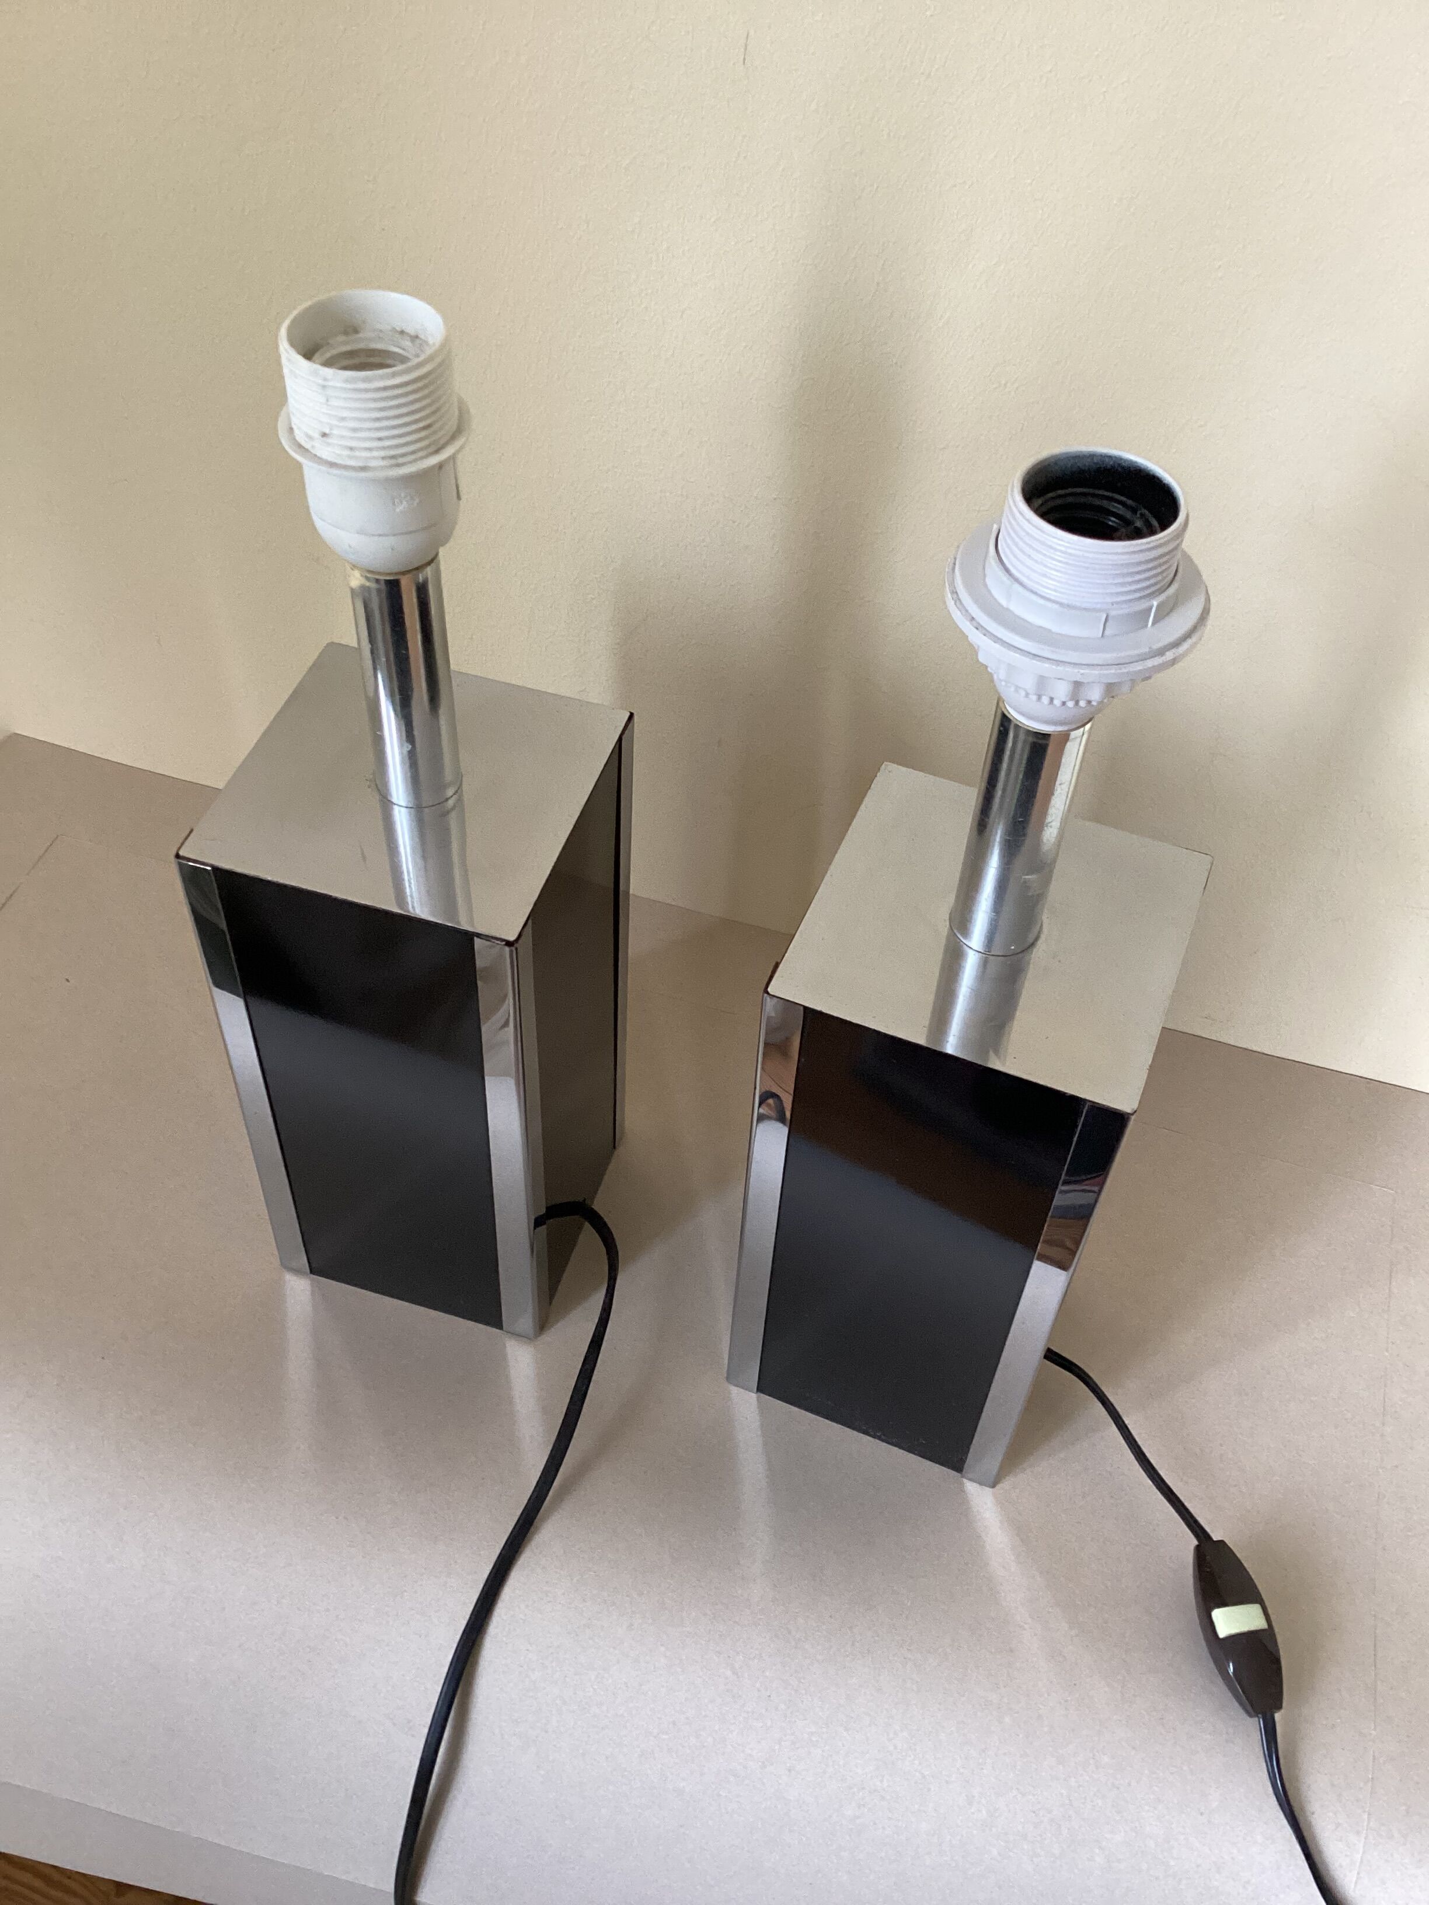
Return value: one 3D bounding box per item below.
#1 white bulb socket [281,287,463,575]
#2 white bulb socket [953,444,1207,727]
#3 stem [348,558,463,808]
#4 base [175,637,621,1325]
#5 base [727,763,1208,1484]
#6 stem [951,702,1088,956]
[{"bbox_3d":[-0.082,-0.124,0.418,0.046,0.060,0.046,2,48,-2],"label":"white bulb socket"},{"bbox_3d":[0.083,-0.081,0.395,0.061,0.058,0.061,18,50,12],"label":"white bulb socket"},{"bbox_3d":[-0.085,-0.077,0.471,0.025,0.081,0.025,2,48,-2],"label":"stem"},{"bbox_3d":[-0.093,0.022,0.582,0.101,0.218,0.101,14,49,9],"label":"base"},{"bbox_3d":[0.074,0.064,0.556,0.101,0.218,0.101,18,50,12],"label":"base"},{"bbox_3d":[0.080,-0.035,0.445,0.025,0.079,0.025,18,50,12],"label":"stem"}]

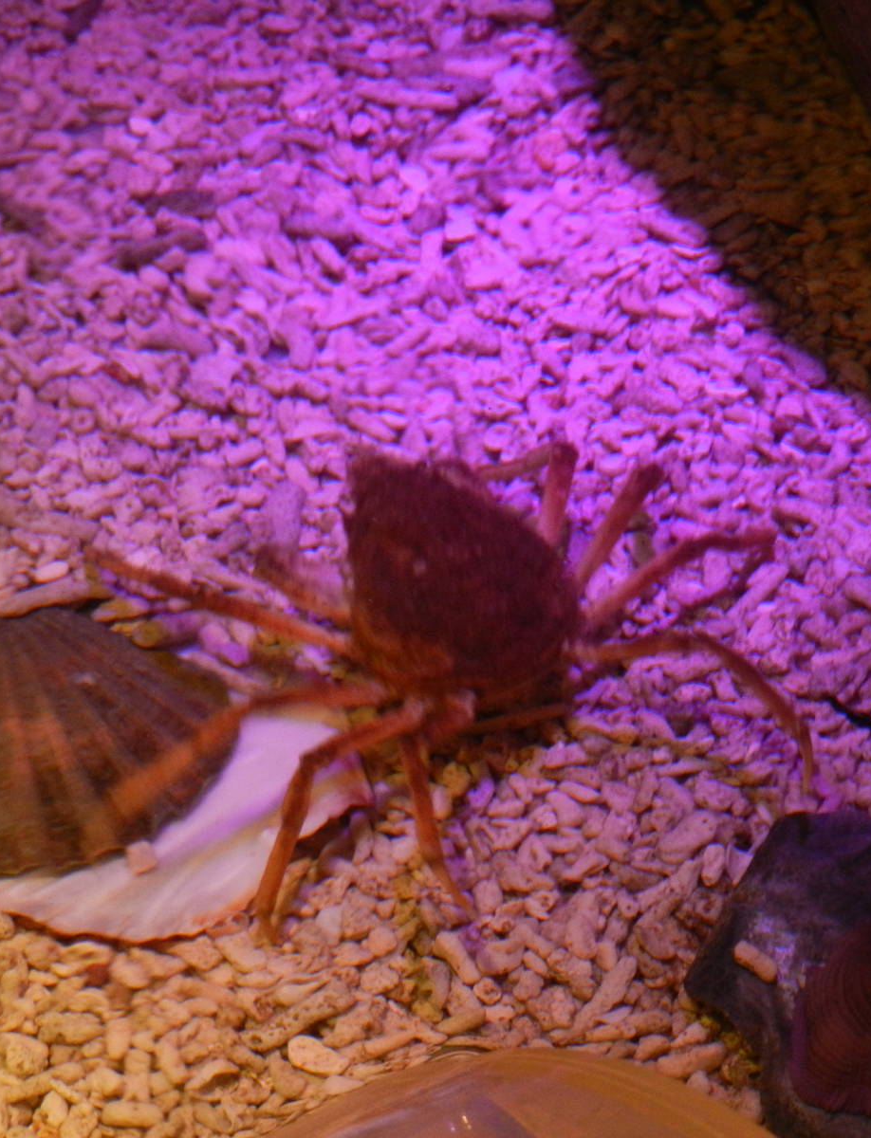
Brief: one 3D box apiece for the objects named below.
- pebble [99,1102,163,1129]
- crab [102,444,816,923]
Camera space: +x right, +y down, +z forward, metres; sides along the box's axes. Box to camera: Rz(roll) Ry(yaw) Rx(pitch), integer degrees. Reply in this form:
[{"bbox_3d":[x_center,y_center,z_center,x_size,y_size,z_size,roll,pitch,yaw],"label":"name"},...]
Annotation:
[{"bbox_3d":[-0.069,0.124,0.997,0.014,0.006,0.007,0,42,0],"label":"pebble"},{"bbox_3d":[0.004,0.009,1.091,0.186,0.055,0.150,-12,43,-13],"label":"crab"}]

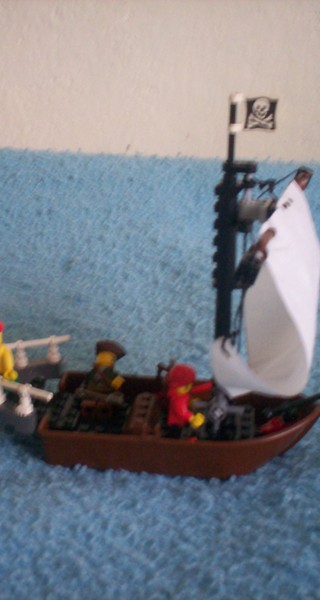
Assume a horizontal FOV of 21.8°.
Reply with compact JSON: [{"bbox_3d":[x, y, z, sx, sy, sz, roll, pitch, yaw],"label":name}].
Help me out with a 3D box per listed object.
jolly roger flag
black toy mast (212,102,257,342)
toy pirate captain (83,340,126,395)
[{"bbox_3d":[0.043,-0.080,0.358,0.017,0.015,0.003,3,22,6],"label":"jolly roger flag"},{"bbox_3d":[0.033,-0.016,0.384,0.018,0.154,0.012,3,22,5],"label":"black toy mast"},{"bbox_3d":[-0.028,0.039,0.420,0.025,0.035,0.021,3,22,5],"label":"toy pirate captain"}]

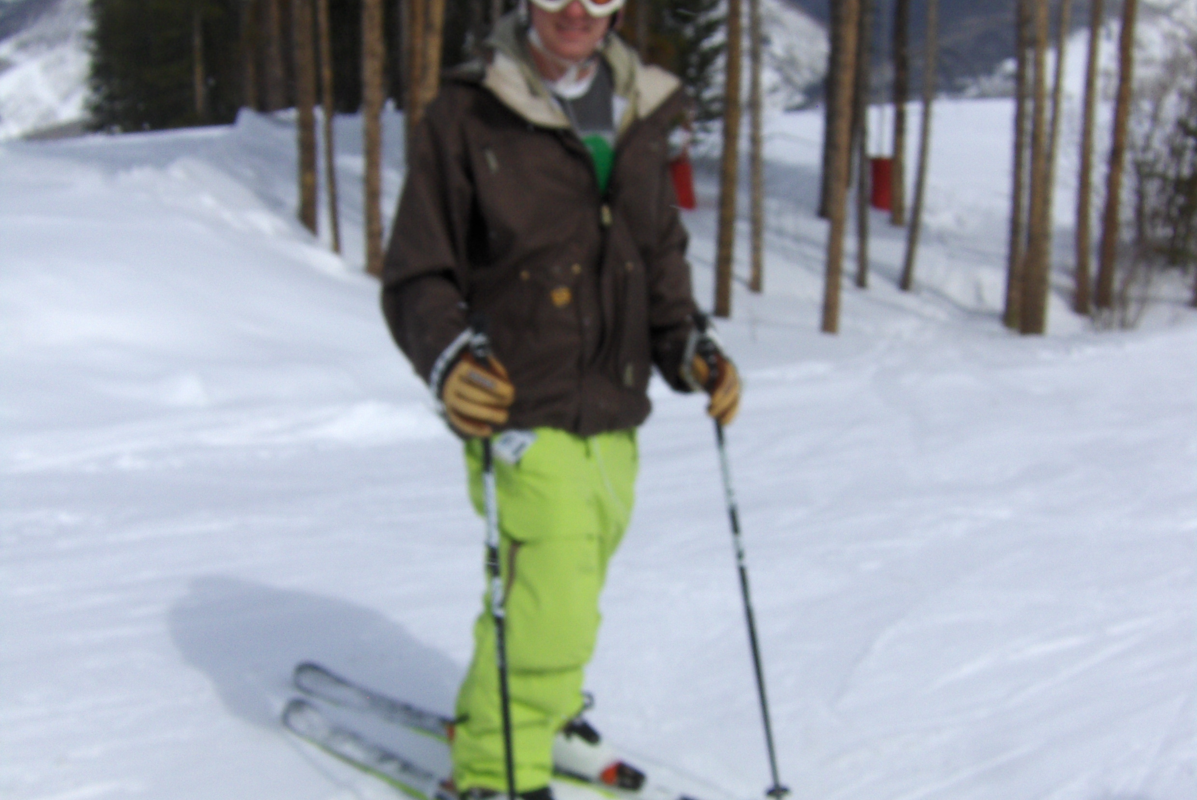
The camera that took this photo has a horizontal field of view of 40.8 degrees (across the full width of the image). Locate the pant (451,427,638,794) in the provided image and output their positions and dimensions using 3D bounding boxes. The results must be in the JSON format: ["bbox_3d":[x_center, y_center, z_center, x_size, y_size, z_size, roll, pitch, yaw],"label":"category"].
[{"bbox_3d":[-0.115,0.337,3.330,0.430,0.940,0.340,-13,19,-40],"label":"pant"}]

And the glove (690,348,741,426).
[{"bbox_3d":[0.221,-0.025,3.050,0.095,0.145,0.125,-12,19,-38],"label":"glove"}]

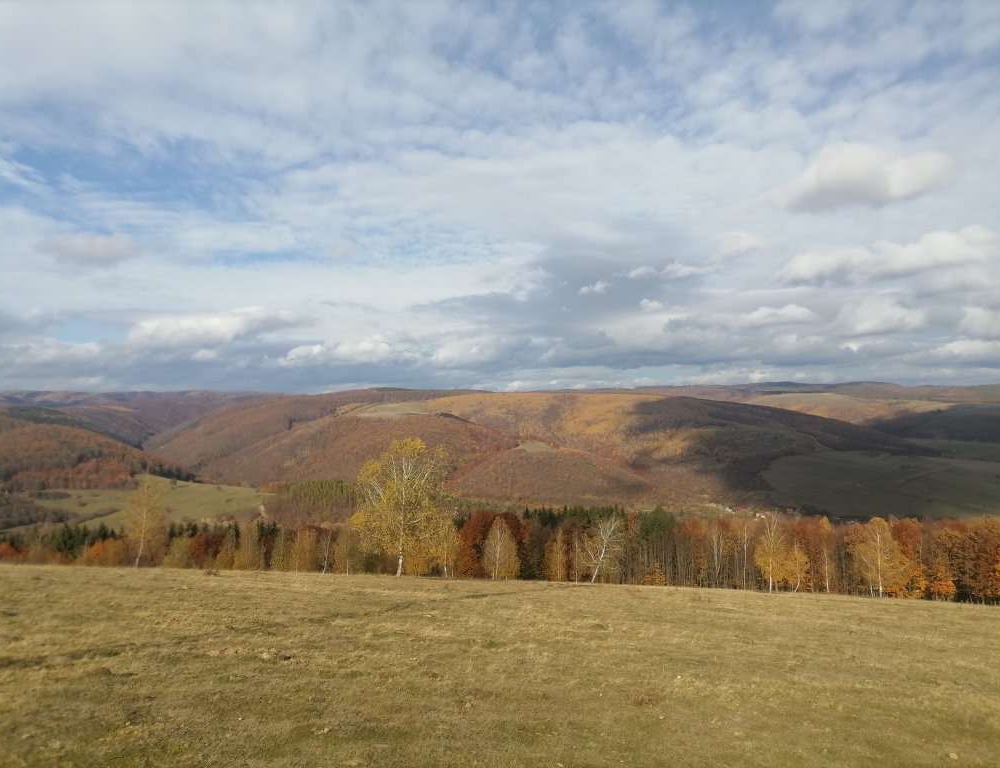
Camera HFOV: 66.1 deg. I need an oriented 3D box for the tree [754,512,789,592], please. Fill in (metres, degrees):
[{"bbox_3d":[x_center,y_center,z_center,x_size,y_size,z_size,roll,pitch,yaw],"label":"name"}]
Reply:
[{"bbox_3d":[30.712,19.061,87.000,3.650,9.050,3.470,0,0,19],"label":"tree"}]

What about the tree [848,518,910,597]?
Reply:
[{"bbox_3d":[42.435,19.429,86.000,6.590,8.780,6.260,0,-1,26],"label":"tree"}]

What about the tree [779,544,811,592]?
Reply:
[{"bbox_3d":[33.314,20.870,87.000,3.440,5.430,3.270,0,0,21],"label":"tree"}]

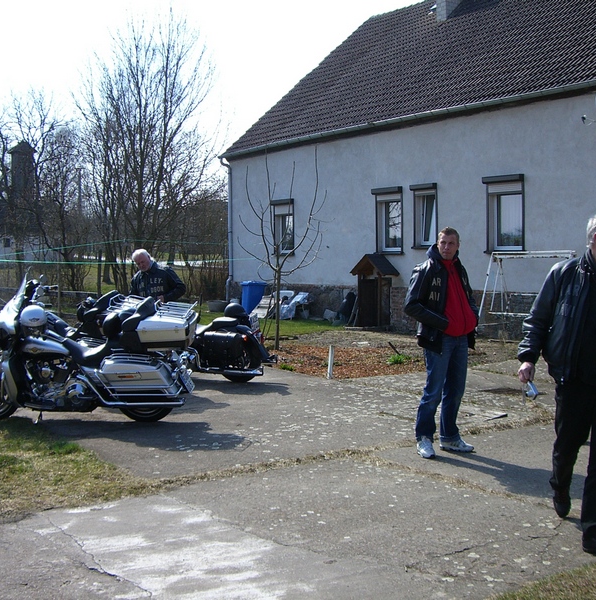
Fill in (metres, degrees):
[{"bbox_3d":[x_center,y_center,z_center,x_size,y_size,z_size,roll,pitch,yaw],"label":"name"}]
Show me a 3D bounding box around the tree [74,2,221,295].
[{"bbox_3d":[-5.411,-5.098,31.807,5.000,9.700,5.000,0,3,0],"label":"tree"}]

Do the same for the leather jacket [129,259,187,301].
[{"bbox_3d":[-1.668,-0.090,10.506,0.620,0.700,0.400,1,3,18],"label":"leather jacket"}]

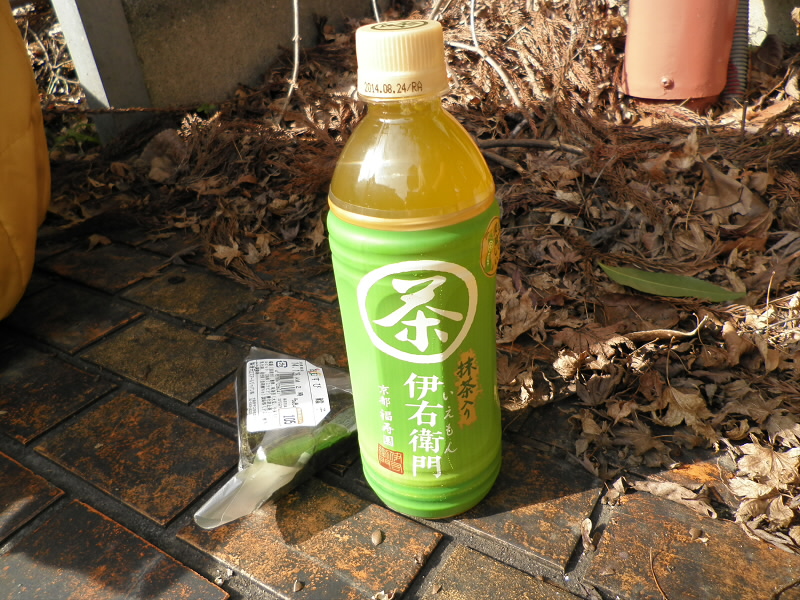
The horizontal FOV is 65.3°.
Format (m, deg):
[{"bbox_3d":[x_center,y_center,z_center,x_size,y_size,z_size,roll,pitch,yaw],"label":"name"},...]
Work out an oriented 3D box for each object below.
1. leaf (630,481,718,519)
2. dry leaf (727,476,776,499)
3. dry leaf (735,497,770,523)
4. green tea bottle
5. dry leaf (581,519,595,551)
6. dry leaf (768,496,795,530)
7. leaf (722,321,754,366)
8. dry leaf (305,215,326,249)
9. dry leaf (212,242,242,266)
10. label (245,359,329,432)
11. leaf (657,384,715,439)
[{"bbox_3d":[0.121,0.088,0.277,0.035,0.010,0.014,6,31,19],"label":"leaf"},{"bbox_3d":[0.152,0.081,0.269,0.019,0.010,0.007,-5,44,0],"label":"dry leaf"},{"bbox_3d":[0.150,0.089,0.265,0.012,0.010,0.009,-5,59,0],"label":"dry leaf"},{"bbox_3d":[0.008,-0.005,0.263,0.069,0.206,0.069,-4,29,2],"label":"green tea bottle"},{"bbox_3d":[0.079,0.099,0.263,0.004,0.007,0.012,-5,59,0],"label":"dry leaf"},{"bbox_3d":[0.160,0.089,0.261,0.007,0.010,0.012,-5,64,0],"label":"dry leaf"},{"bbox_3d":[0.186,0.024,0.343,0.013,0.012,0.024,-5,69,0],"label":"leaf"},{"bbox_3d":[-0.071,-0.057,0.521,0.017,0.028,0.010,-5,-11,0],"label":"dry leaf"},{"bbox_3d":[-0.149,-0.039,0.539,0.024,0.010,0.022,-5,54,0],"label":"dry leaf"},{"bbox_3d":[-0.060,0.048,0.332,0.041,0.002,0.064,-3,28,-12],"label":"label"},{"bbox_3d":[0.142,0.056,0.312,0.025,0.012,0.026,-5,59,0],"label":"leaf"}]

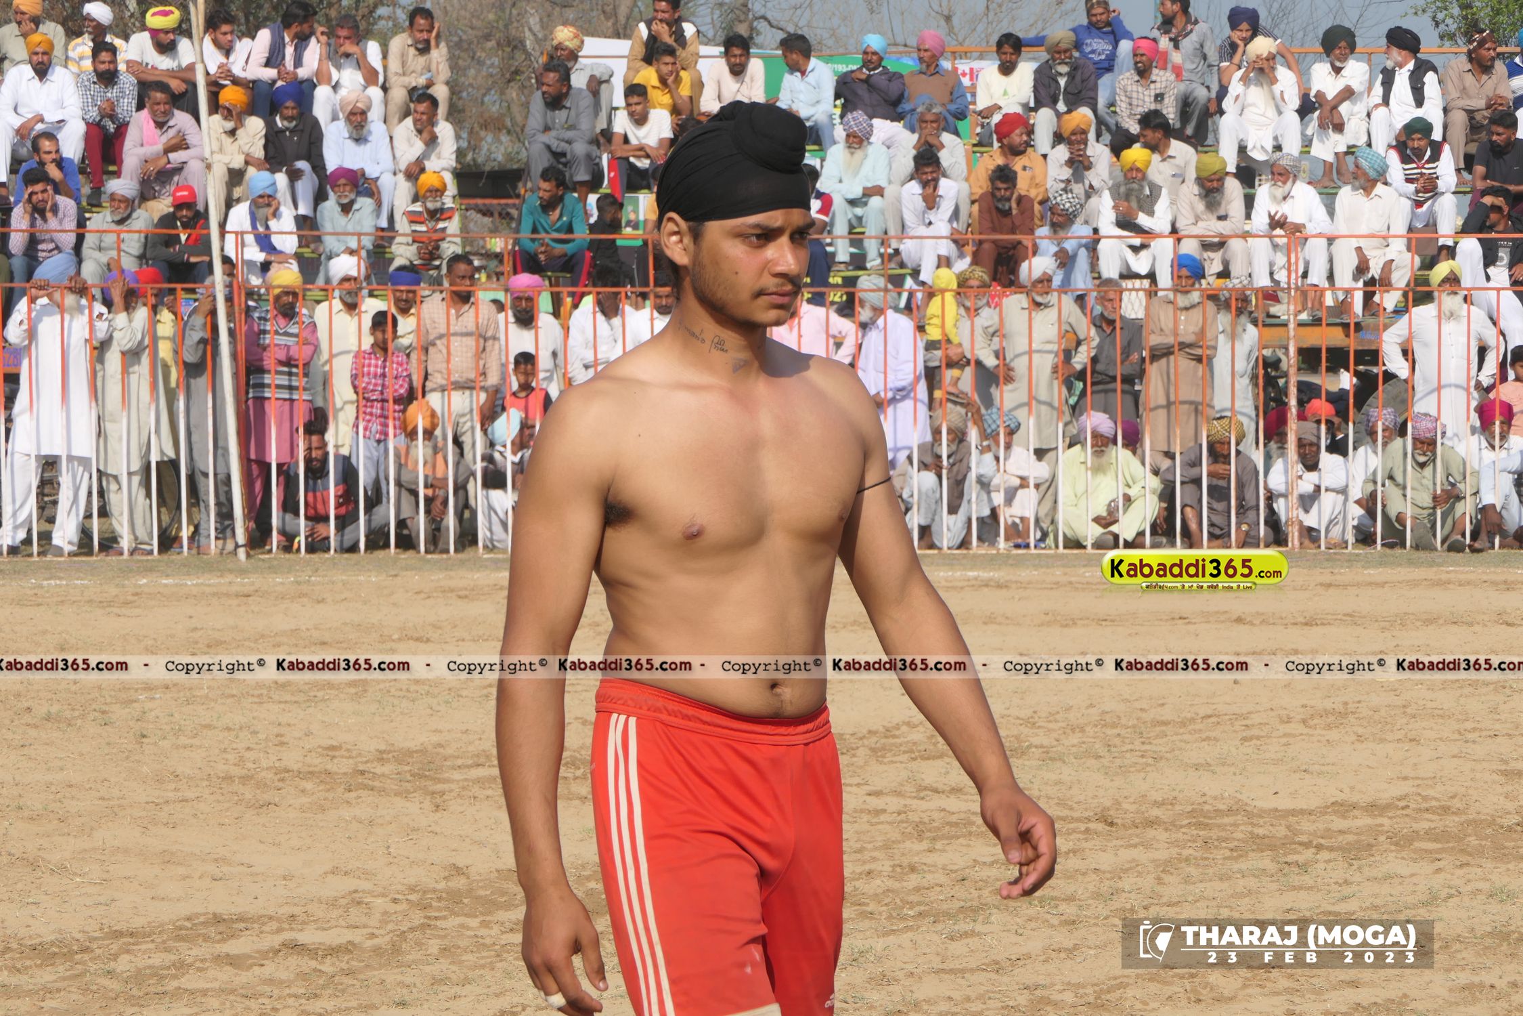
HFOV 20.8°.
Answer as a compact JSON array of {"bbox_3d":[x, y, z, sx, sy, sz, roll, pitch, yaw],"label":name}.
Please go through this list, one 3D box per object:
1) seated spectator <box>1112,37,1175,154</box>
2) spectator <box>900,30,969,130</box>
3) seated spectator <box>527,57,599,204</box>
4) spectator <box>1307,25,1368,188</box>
[{"bbox_3d":[2.638,-2.713,28.500,0.500,1.039,0.750,0,3,12],"label":"seated spectator"},{"bbox_3d":[1.240,-2.878,29.700,0.500,1.073,0.750,0,3,9],"label":"spectator"},{"bbox_3d":[-1.433,-2.627,29.800,0.530,1.181,0.750,1,3,25],"label":"seated spectator"},{"bbox_3d":[3.963,-2.754,28.500,0.470,1.121,0.750,0,3,7],"label":"spectator"}]

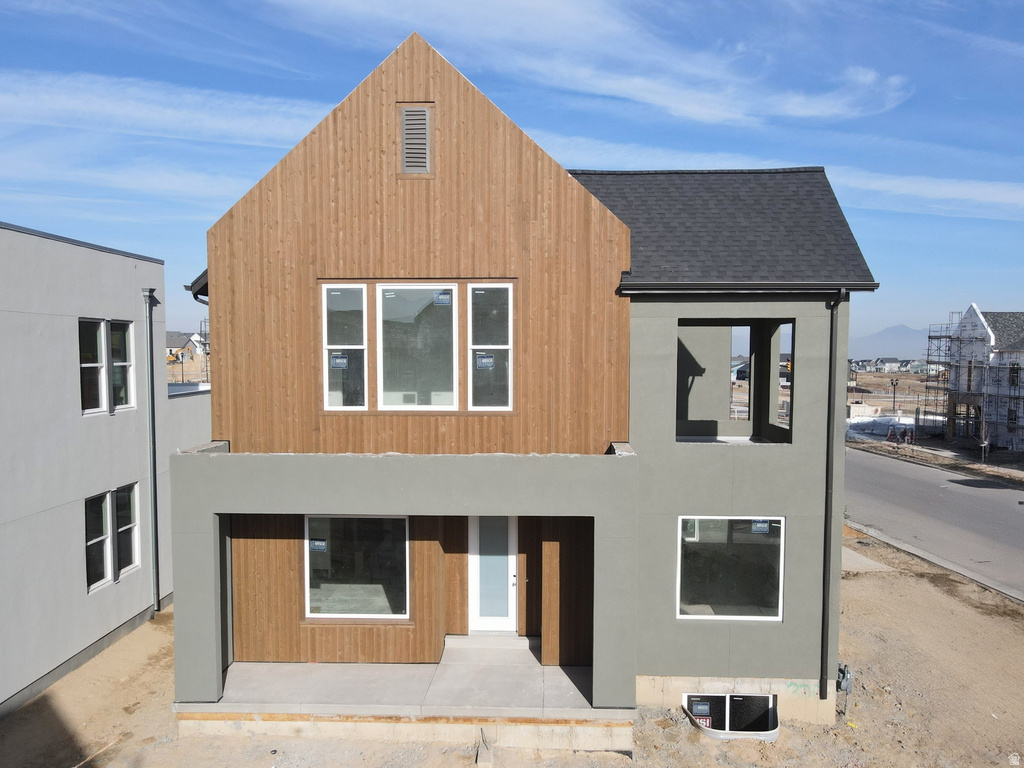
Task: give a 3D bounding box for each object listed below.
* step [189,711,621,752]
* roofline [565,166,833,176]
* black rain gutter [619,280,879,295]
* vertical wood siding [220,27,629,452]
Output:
[{"bbox_3d":[-1.714,5.439,11.281,7.171,0.500,0.337,0,3,2],"label":"step"},{"bbox_3d":[3.555,-4.115,13.782,4.985,0.173,0.286,0,3,2],"label":"roofline"},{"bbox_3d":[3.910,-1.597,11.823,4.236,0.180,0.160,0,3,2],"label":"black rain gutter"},{"bbox_3d":[-1.625,-2.256,12.136,7.211,7.242,0.286,0,3,2],"label":"vertical wood siding"}]

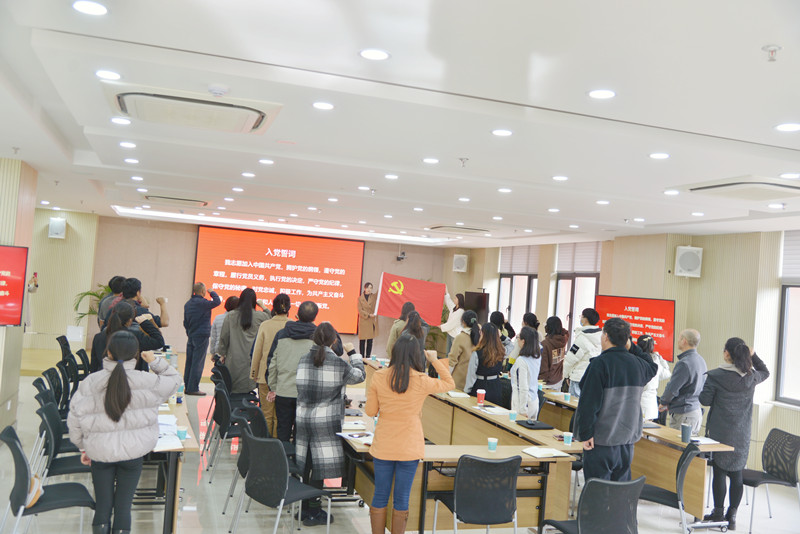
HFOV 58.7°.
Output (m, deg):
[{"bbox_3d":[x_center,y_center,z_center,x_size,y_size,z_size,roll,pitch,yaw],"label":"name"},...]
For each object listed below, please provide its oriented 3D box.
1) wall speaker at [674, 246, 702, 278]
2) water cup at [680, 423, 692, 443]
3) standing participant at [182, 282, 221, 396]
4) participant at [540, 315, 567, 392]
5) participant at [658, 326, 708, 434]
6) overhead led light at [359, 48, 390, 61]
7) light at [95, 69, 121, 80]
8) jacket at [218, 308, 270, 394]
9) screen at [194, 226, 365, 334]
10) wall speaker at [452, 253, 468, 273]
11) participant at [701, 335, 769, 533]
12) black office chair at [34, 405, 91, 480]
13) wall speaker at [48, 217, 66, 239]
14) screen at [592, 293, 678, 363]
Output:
[{"bbox_3d":[3.768,-0.067,9.360,0.330,0.380,0.250,4,3,-2],"label":"wall speaker"},{"bbox_3d":[2.429,1.408,6.019,0.090,0.140,0.090,4,-1,0],"label":"water cup"},{"bbox_3d":[-3.080,1.098,10.980,0.440,1.720,0.530,5,-2,-42],"label":"standing participant"},{"bbox_3d":[2.022,1.485,9.400,0.520,1.635,0.400,5,-2,-35],"label":"participant"},{"bbox_3d":[2.830,1.475,7.100,0.520,1.700,0.400,5,-1,-30],"label":"participant"},{"bbox_3d":[-0.109,-0.952,3.158,0.128,0.030,0.128,4,-1,0],"label":"overhead led light"},{"bbox_3d":[-1.599,-1.061,3.900,0.140,0.030,0.140,5,-1,-18],"label":"light"},{"bbox_3d":[-1.927,1.038,8.788,0.580,1.060,0.420,5,-1,-18],"label":"jacket"},{"bbox_3d":[-2.557,0.336,15.269,3.588,2.073,0.100,5,-1,-18],"label":"screen"},{"bbox_3d":[1.392,-0.082,16.350,0.330,0.380,0.250,4,3,6],"label":"wall speaker"},{"bbox_3d":[2.959,1.469,6.330,0.580,1.670,0.440,5,-2,-33],"label":"participant"},{"bbox_3d":[-2.474,1.486,5.258,0.560,0.830,0.500,5,-1,-22],"label":"black office chair"},{"bbox_3d":[-6.669,-0.756,13.858,0.290,0.400,0.260,5,8,-18],"label":"wall speaker"},{"bbox_3d":[3.199,0.820,9.777,0.070,0.803,1.420,5,-1,-29],"label":"screen"}]

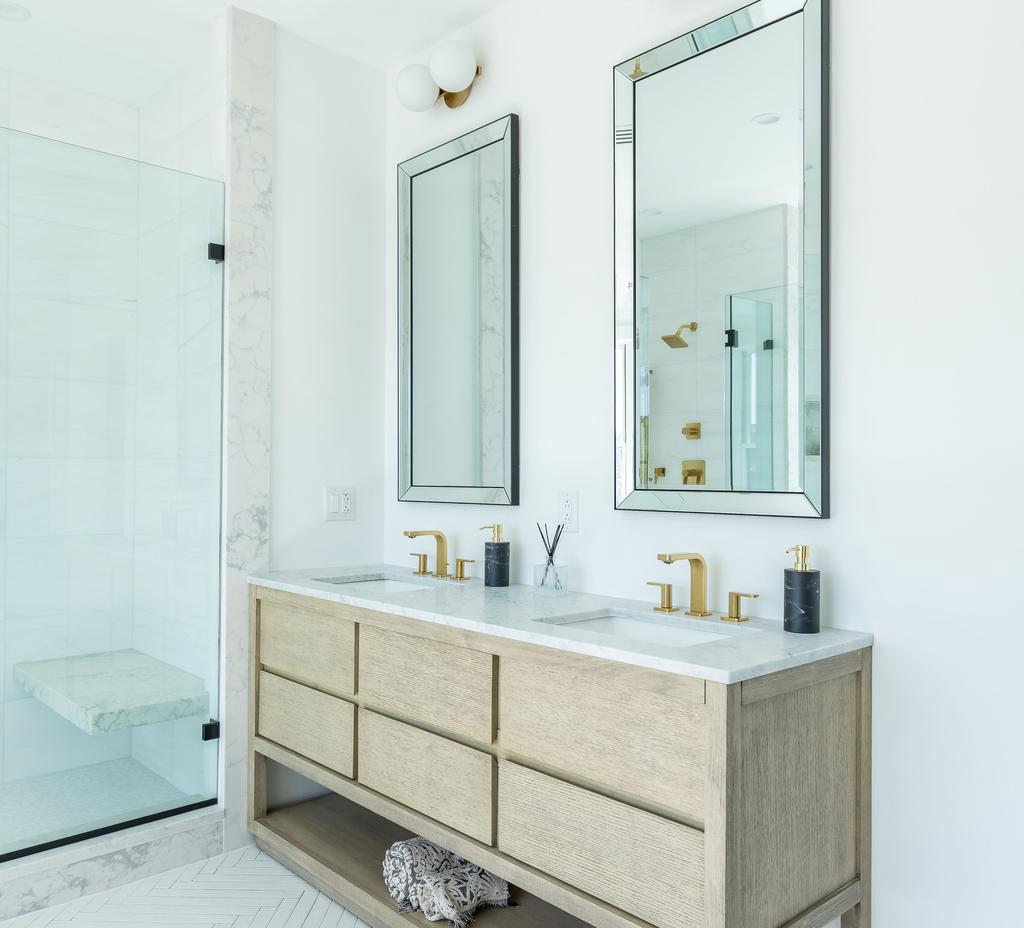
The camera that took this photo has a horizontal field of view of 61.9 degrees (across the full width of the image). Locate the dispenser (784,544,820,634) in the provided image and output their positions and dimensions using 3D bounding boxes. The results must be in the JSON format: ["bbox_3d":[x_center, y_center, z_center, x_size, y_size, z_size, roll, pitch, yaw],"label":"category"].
[{"bbox_3d":[0.626,0.272,1.859,0.101,0.187,0.075,1,-1,-43],"label":"dispenser"}]

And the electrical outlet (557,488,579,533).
[{"bbox_3d":[0.166,0.138,2.494,0.008,0.125,0.079,1,-1,-43],"label":"electrical outlet"}]

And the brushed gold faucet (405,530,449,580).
[{"bbox_3d":[-0.276,0.298,2.796,0.163,0.158,0.052,1,-1,-43],"label":"brushed gold faucet"}]

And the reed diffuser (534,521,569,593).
[{"bbox_3d":[0.115,0.273,2.446,0.073,0.199,0.073,1,-1,-43],"label":"reed diffuser"}]

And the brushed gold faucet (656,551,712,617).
[{"bbox_3d":[0.413,0.289,2.042,0.165,0.156,0.052,1,-1,-43],"label":"brushed gold faucet"}]

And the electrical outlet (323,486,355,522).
[{"bbox_3d":[-0.613,0.143,3.052,0.123,0.124,0.008,1,-1,-43],"label":"electrical outlet"}]

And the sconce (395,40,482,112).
[{"bbox_3d":[-0.241,-1.274,2.849,0.176,0.153,0.357,1,-1,-43],"label":"sconce"}]

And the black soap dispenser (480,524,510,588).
[{"bbox_3d":[-0.055,0.281,2.614,0.103,0.188,0.075,1,-1,-43],"label":"black soap dispenser"}]

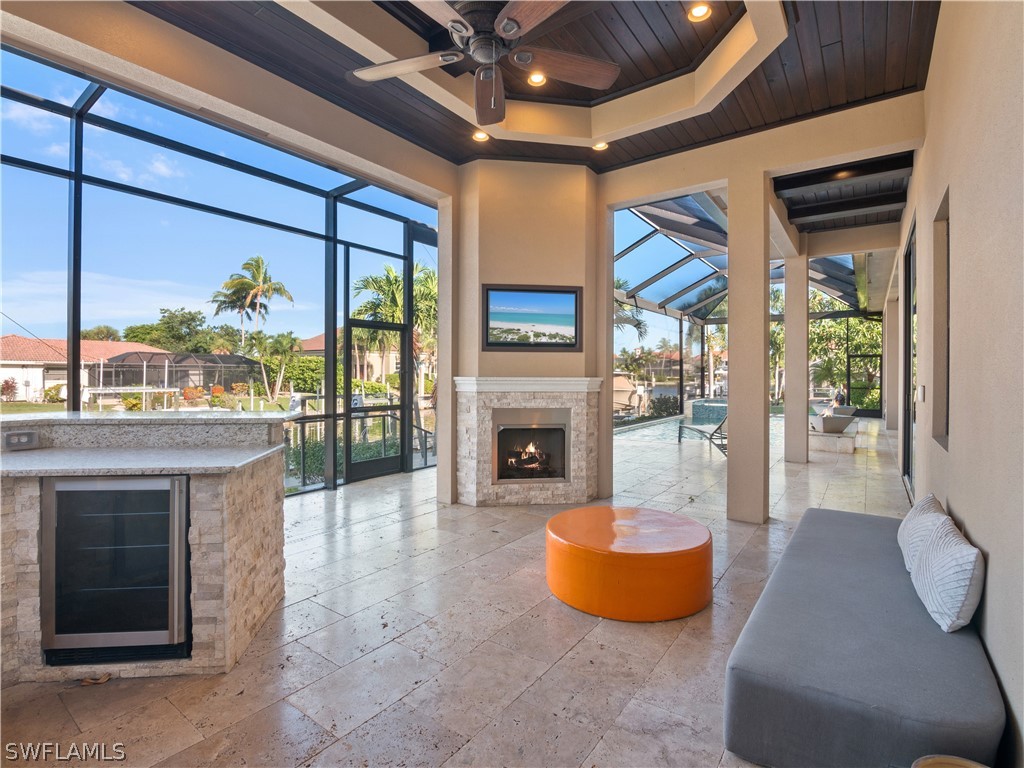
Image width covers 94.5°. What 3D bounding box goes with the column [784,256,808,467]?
[{"bbox_3d":[4.819,-0.406,7.972,0.310,3.420,0.310,0,0,37],"label":"column"}]

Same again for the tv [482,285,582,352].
[{"bbox_3d":[0.231,-0.712,5.203,1.100,0.715,0.090,0,0,-7],"label":"tv"}]

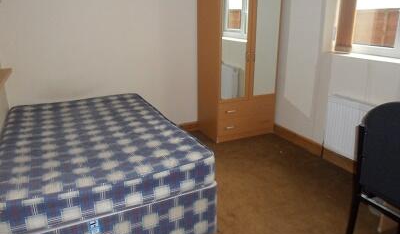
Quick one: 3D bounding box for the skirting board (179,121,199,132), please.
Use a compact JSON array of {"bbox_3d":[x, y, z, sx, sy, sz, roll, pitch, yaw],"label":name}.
[{"bbox_3d":[-0.161,0.146,3.982,0.340,0.120,0.022,-9,21,-26],"label":"skirting board"}]

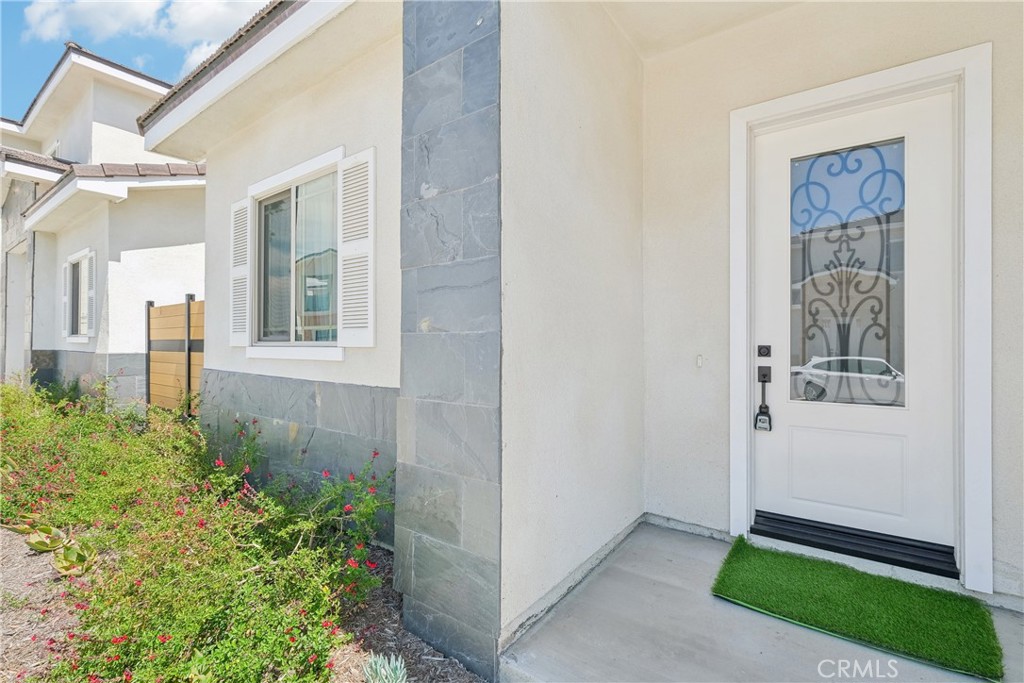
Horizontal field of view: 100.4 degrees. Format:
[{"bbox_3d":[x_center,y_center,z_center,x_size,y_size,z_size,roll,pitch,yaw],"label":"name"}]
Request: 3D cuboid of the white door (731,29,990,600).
[{"bbox_3d":[1.885,-0.112,2.430,1.138,2.675,0.140,0,0,33],"label":"white door"}]

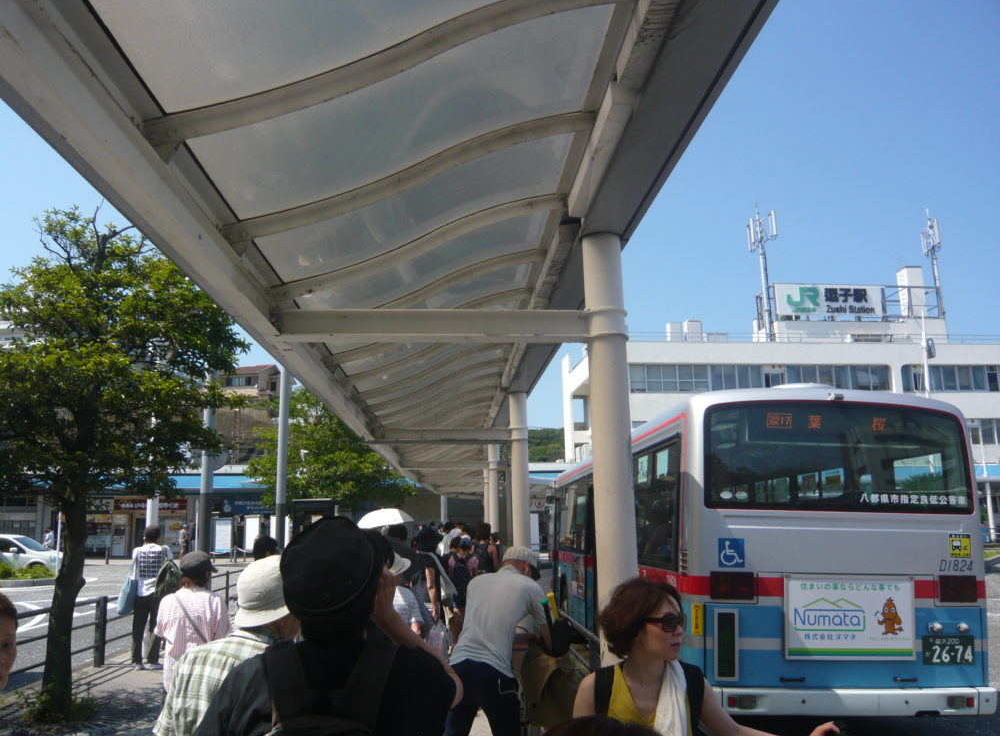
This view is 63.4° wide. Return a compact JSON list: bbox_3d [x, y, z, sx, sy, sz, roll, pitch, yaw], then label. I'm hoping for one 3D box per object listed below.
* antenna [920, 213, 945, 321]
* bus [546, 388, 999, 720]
[{"bbox_3d":[29.065,-6.953,53.935,1.300,7.690,1.200,0,-12,-8],"label":"antenna"},{"bbox_3d":[2.557,2.569,11.657,2.500,3.030,10.300,1,-12,-3],"label":"bus"}]

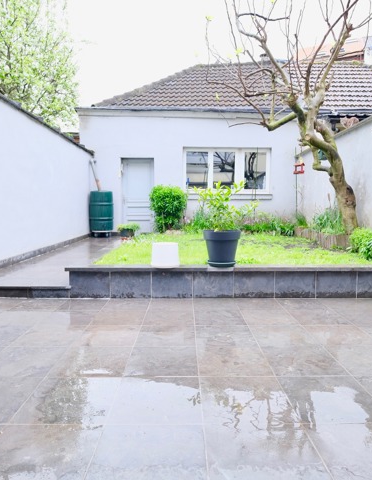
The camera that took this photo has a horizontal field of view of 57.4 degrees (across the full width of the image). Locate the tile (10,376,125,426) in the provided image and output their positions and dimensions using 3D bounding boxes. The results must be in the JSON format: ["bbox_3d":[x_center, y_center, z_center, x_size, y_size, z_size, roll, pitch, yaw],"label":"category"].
[{"bbox_3d":[-0.593,0.836,1.778,0.450,0.020,0.450,0,5,0],"label":"tile"}]

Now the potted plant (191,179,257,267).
[{"bbox_3d":[0.440,-0.177,3.881,0.753,0.982,0.643,0,5,0],"label":"potted plant"}]

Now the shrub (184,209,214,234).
[{"bbox_3d":[0.359,-0.518,9.049,0.798,0.638,0.594,0,5,0],"label":"shrub"}]

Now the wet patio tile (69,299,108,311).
[{"bbox_3d":[-1.053,0.671,3.479,0.447,0.020,0.440,0,6,0],"label":"wet patio tile"}]

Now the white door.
[{"bbox_3d":[-1.319,-1.197,9.438,0.896,2.094,0.080,0,5,0],"label":"white door"}]

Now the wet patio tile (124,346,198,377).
[{"bbox_3d":[-0.145,0.797,2.219,0.450,0.020,0.450,0,5,0],"label":"wet patio tile"}]

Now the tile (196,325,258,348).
[{"bbox_3d":[0.303,0.752,2.636,0.447,0.020,0.440,0,6,0],"label":"tile"}]

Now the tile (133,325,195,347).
[{"bbox_3d":[-0.147,0.753,2.633,0.447,0.020,0.440,0,6,0],"label":"tile"}]

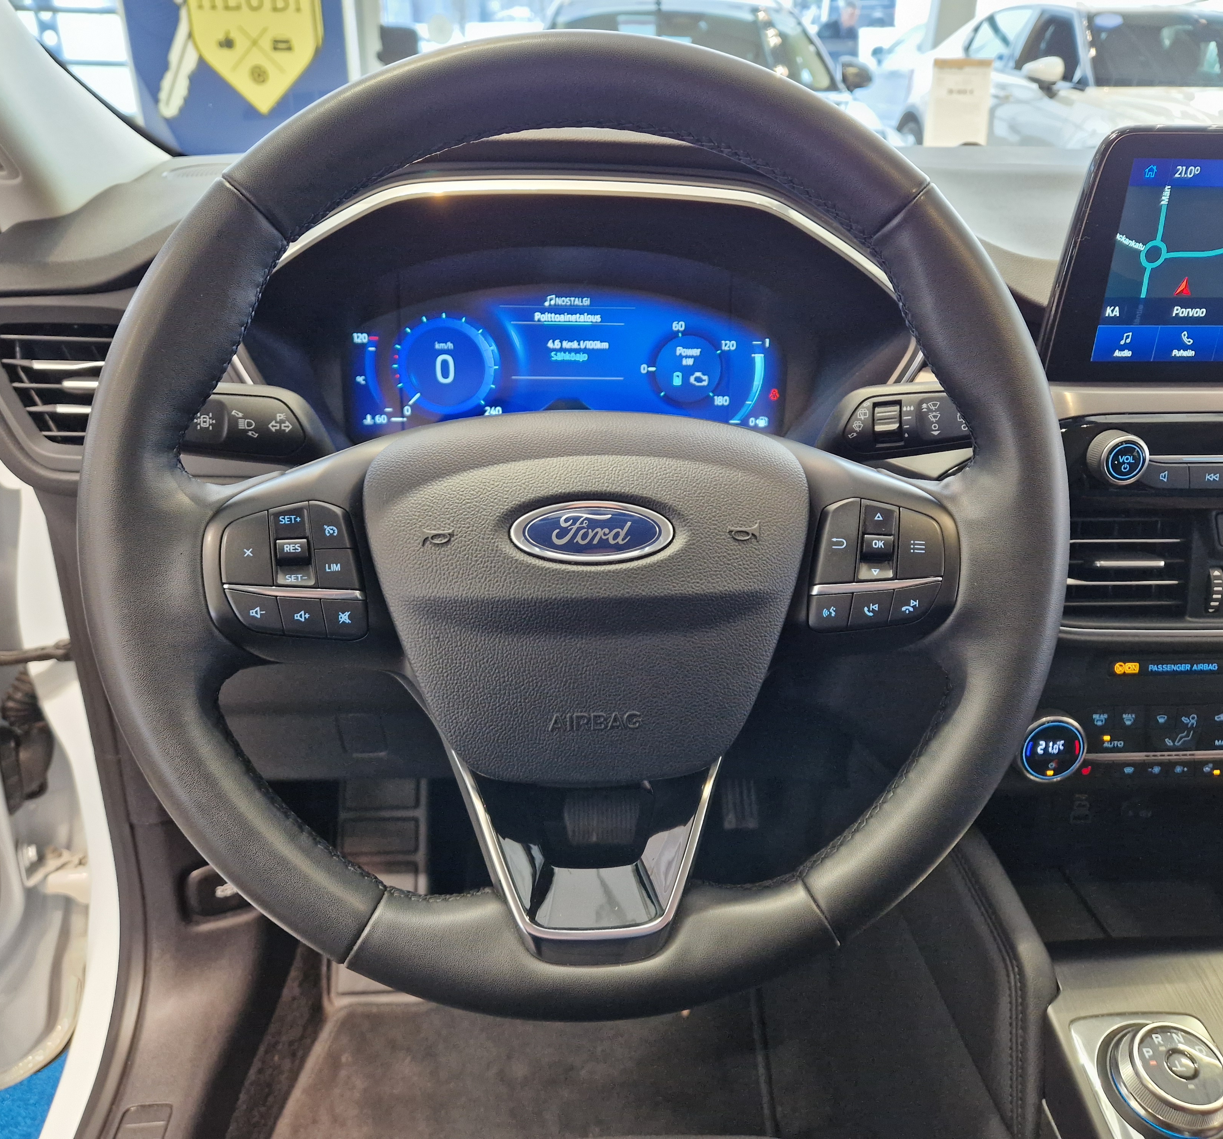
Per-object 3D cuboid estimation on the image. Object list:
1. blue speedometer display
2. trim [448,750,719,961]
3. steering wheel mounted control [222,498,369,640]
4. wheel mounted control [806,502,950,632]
[{"bbox_3d":[-0.029,-0.134,0.658,0.284,0.104,0.020,-1,9,-4],"label":"blue speedometer display"},{"bbox_3d":[-0.010,0.106,0.379,0.099,0.076,0.028,-1,1,-4],"label":"trim"},{"bbox_3d":[-0.118,0.000,0.374,0.054,0.051,0.018,-1,1,-4],"label":"steering wheel mounted control"},{"bbox_3d":[0.103,-0.002,0.390,0.054,0.051,0.018,-1,1,-4],"label":"wheel mounted control"}]

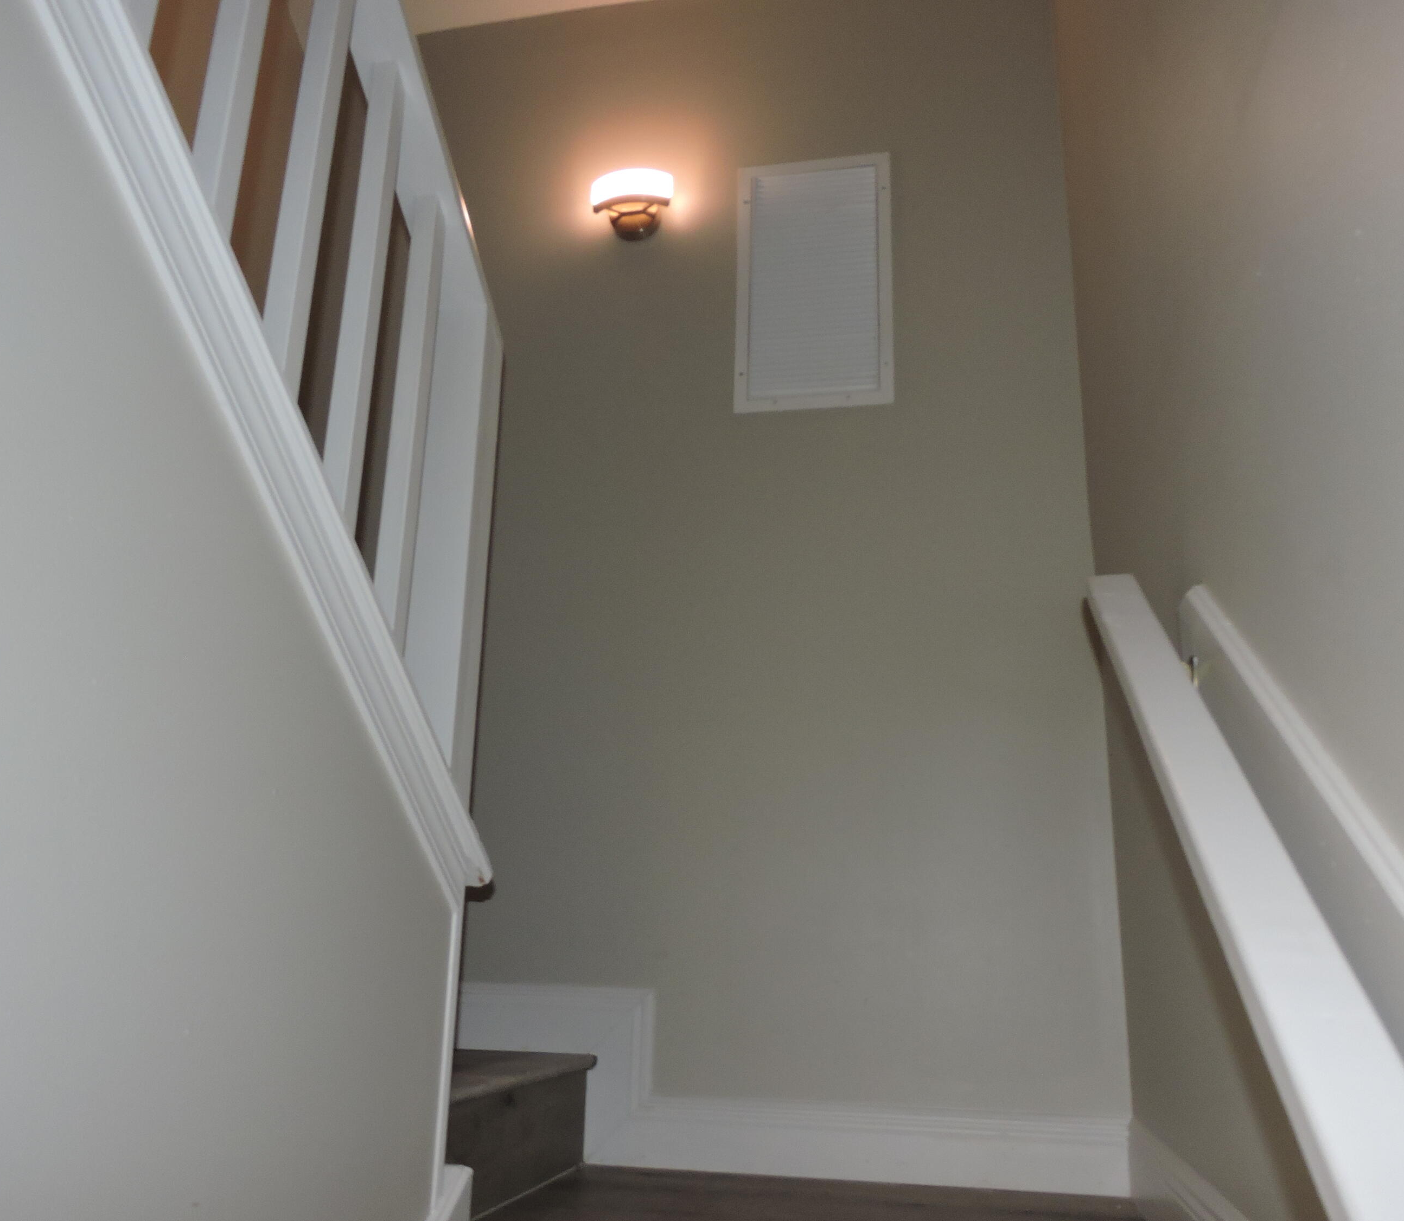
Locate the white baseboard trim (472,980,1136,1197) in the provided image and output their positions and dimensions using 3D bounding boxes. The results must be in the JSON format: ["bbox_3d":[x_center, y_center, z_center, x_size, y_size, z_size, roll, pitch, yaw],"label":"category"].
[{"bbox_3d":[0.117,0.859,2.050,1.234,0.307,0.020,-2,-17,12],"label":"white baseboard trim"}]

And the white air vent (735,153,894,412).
[{"bbox_3d":[0.249,-0.737,2.521,0.347,0.633,0.020,-2,-17,12],"label":"white air vent"}]

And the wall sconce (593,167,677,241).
[{"bbox_3d":[-0.153,-0.938,2.629,0.195,0.123,0.100,-2,-17,12],"label":"wall sconce"}]

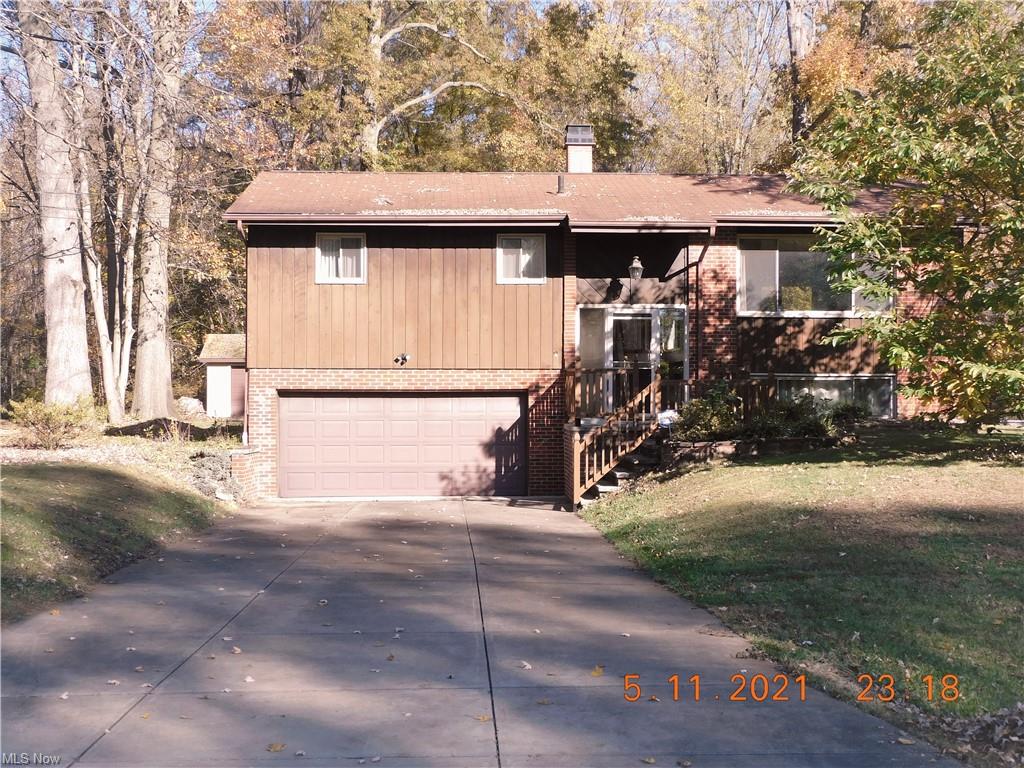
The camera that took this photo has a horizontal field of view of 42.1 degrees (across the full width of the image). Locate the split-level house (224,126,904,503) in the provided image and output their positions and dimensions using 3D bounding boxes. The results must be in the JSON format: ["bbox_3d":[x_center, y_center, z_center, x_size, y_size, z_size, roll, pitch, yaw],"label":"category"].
[{"bbox_3d":[1.539,-1.768,29.268,13.950,7.942,9.500,0,-1,-2],"label":"split-level house"}]

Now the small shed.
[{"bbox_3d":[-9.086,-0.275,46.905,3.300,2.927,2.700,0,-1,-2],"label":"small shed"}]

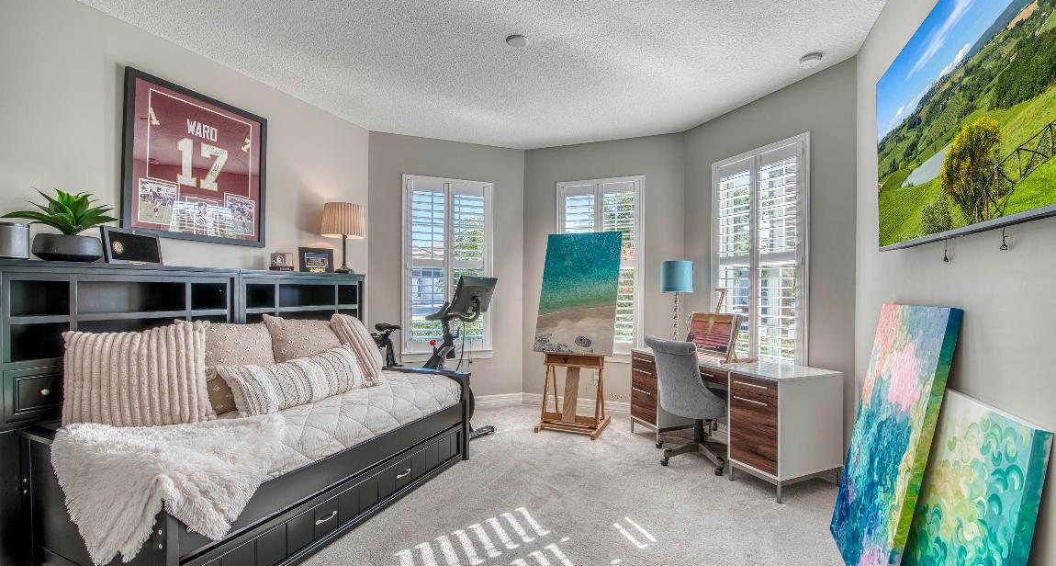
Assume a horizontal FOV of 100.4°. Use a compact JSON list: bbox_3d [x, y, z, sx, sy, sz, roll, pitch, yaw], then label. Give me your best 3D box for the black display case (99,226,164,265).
[{"bbox_3d":[-2.121,-0.185,2.369,0.025,0.188,0.337,-9,0,-1],"label":"black display case"}]

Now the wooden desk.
[{"bbox_3d":[1.517,0.966,3.455,0.610,0.750,1.450,1,0,-23],"label":"wooden desk"}]

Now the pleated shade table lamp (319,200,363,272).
[{"bbox_3d":[-1.603,-0.388,3.823,0.350,0.600,0.350,0,0,24],"label":"pleated shade table lamp"}]

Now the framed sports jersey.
[{"bbox_3d":[-2.126,-0.750,2.885,0.040,0.932,0.846,0,0,24],"label":"framed sports jersey"}]

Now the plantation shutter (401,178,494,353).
[{"bbox_3d":[-0.830,-0.169,4.590,0.945,1.805,0.090,1,0,-21],"label":"plantation shutter"}]

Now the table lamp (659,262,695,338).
[{"bbox_3d":[1.342,0.195,3.970,0.286,0.830,0.286,0,0,-24],"label":"table lamp"}]

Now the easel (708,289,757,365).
[{"bbox_3d":[1.577,0.312,3.627,0.390,0.590,0.400,0,0,-24],"label":"easel"}]

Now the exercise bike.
[{"bbox_3d":[-0.920,0.635,3.902,1.220,1.370,0.580,0,0,28],"label":"exercise bike"}]

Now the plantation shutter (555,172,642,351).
[{"bbox_3d":[0.753,-0.194,4.680,0.940,1.850,0.080,0,0,20],"label":"plantation shutter"}]

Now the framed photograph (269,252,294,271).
[{"bbox_3d":[-1.844,-0.160,3.293,0.080,0.147,0.160,0,0,41],"label":"framed photograph"}]

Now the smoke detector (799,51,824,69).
[{"bbox_3d":[1.923,-1.515,2.985,0.140,0.045,0.140,0,0,24],"label":"smoke detector"}]

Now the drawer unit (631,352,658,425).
[{"bbox_3d":[1.290,0.920,4.020,0.580,0.620,0.355,0,0,-24],"label":"drawer unit"}]

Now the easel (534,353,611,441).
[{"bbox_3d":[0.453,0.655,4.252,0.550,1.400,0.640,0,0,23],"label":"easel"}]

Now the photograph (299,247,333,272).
[{"bbox_3d":[-1.674,-0.173,3.492,0.263,0.195,0.020,1,-9,-45],"label":"photograph"}]

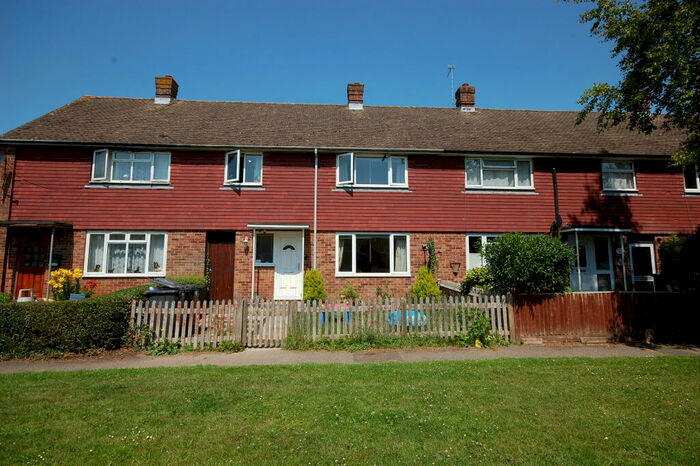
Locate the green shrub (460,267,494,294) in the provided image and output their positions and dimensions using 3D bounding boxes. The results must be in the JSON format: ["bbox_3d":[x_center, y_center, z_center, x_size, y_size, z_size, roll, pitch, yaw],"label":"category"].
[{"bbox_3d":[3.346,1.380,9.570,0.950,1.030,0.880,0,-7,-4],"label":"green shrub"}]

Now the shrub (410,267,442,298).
[{"bbox_3d":[2.257,1.573,10.823,0.930,1.176,0.850,0,-7,-4],"label":"shrub"}]

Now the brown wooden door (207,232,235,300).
[{"bbox_3d":[-3.916,1.007,11.207,0.840,2.090,0.100,0,-7,-4],"label":"brown wooden door"}]

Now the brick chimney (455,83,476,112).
[{"bbox_3d":[4.828,-5.497,15.463,0.620,1.280,0.640,0,-7,-4],"label":"brick chimney"}]

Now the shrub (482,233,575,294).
[{"bbox_3d":[4.699,1.117,9.683,2.240,2.225,1.900,0,-7,-4],"label":"shrub"}]

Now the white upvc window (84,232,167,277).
[{"bbox_3d":[-6.695,0.653,11.082,2.350,1.340,0.120,0,-7,-4],"label":"white upvc window"}]

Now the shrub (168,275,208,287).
[{"bbox_3d":[-4.493,1.544,10.094,1.000,0.780,0.800,0,-7,-4],"label":"shrub"}]

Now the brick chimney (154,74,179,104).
[{"bbox_3d":[-7.263,-5.541,14.627,0.620,1.270,0.640,0,-7,-4],"label":"brick chimney"}]

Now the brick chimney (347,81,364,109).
[{"bbox_3d":[0.265,-5.482,15.282,0.630,1.120,0.600,0,-7,-4],"label":"brick chimney"}]

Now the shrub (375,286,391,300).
[{"bbox_3d":[0.965,1.860,10.852,0.461,0.571,0.420,0,-7,-4],"label":"shrub"}]

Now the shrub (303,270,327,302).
[{"bbox_3d":[-1.019,1.530,10.599,0.690,1.030,0.680,0,-7,-4],"label":"shrub"}]

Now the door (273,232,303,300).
[{"bbox_3d":[-1.850,0.985,11.197,0.860,2.070,0.100,0,-7,-4],"label":"door"}]

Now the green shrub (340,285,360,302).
[{"bbox_3d":[0.012,1.761,10.597,0.570,0.580,0.550,0,-7,-4],"label":"green shrub"}]

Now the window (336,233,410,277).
[{"bbox_3d":[0.732,0.691,11.595,2.358,1.371,0.120,0,-7,-4],"label":"window"}]

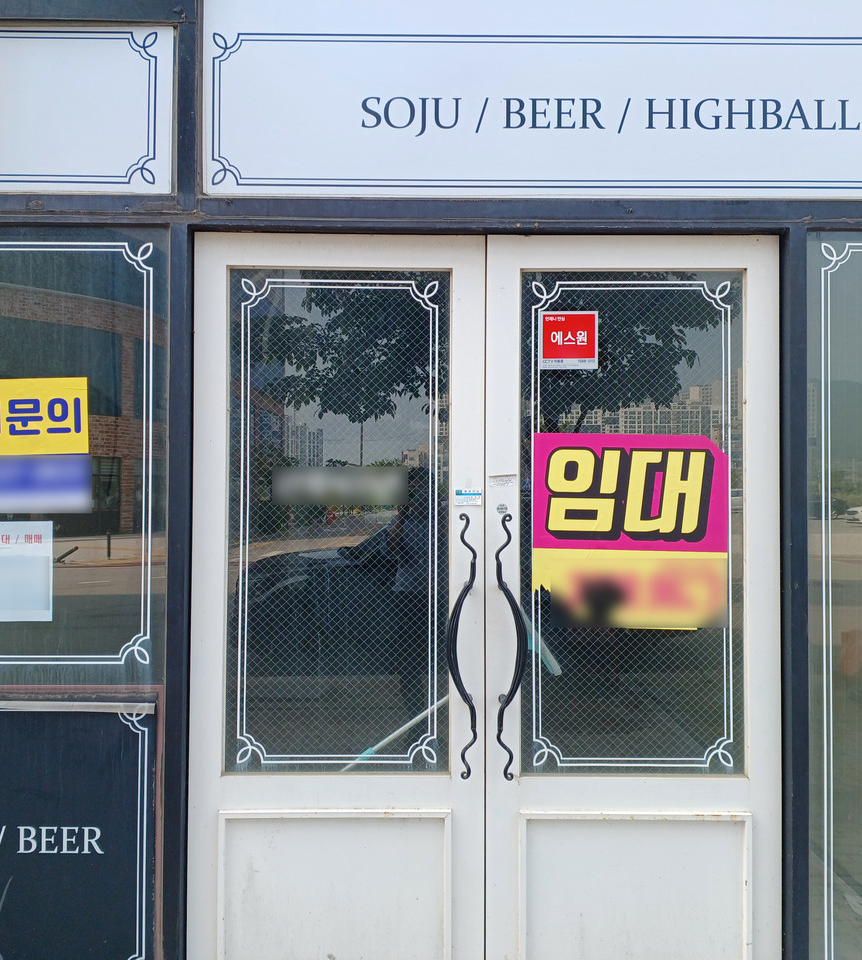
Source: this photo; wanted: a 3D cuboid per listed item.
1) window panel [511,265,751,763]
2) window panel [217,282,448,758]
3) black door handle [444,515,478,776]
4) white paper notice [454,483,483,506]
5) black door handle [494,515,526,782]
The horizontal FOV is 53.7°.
[{"bbox_3d":[0.608,0.127,2.562,0.681,1.518,0.030,0,-1,1],"label":"window panel"},{"bbox_3d":[-0.282,0.122,2.562,0.679,1.517,0.030,0,-1,-2],"label":"window panel"},{"bbox_3d":[0.093,0.491,2.515,0.092,0.785,0.060,0,-1,-2],"label":"black door handle"},{"bbox_3d":[0.112,0.051,2.557,0.085,0.054,0.003,0,-1,-2],"label":"white paper notice"},{"bbox_3d":[0.236,0.492,2.508,0.094,0.787,0.060,0,-1,1],"label":"black door handle"}]

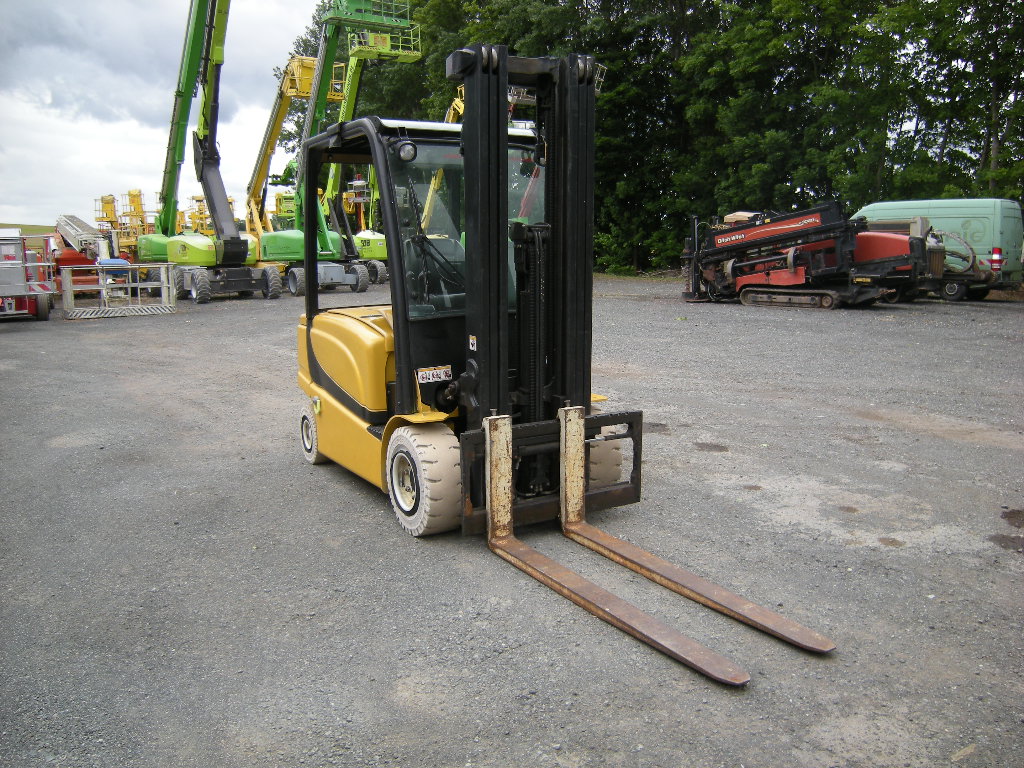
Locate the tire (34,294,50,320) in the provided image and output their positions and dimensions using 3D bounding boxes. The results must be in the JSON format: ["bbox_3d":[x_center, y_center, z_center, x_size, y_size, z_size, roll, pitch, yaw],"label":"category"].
[{"bbox_3d":[-9.020,-1.512,15.907,0.210,0.580,0.580,-6,12,-29],"label":"tire"}]

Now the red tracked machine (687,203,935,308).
[{"bbox_3d":[6.837,-2.995,19.322,5.040,2.300,1.800,6,12,32],"label":"red tracked machine"}]

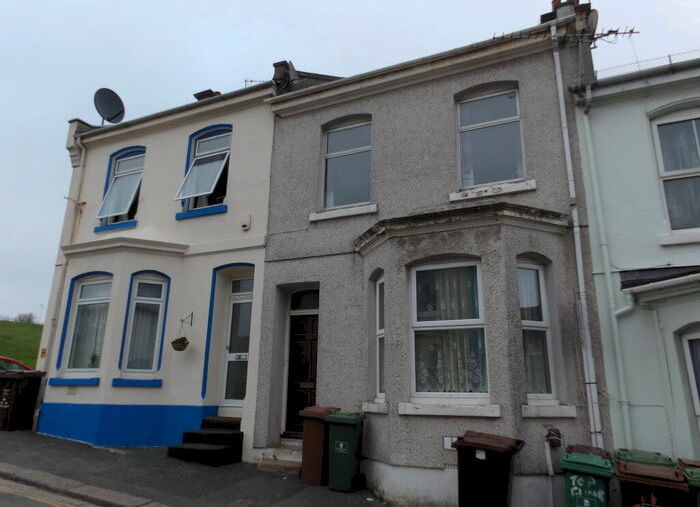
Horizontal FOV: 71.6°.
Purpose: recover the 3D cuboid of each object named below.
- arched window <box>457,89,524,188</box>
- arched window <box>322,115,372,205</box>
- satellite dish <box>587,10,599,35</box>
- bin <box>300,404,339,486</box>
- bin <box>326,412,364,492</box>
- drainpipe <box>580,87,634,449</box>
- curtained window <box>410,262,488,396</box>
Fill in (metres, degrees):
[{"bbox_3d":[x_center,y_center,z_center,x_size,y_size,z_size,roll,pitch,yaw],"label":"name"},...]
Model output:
[{"bbox_3d":[2.266,-1.821,7.828,0.986,1.526,0.100,-6,-15,25],"label":"arched window"},{"bbox_3d":[-0.025,-1.592,8.884,0.993,1.540,0.100,-6,-15,25],"label":"arched window"},{"bbox_3d":[5.213,-4.945,10.411,0.200,0.590,0.560,-2,-13,10],"label":"satellite dish"},{"bbox_3d":[-0.450,2.941,7.512,0.530,1.040,0.470,-6,-15,25],"label":"bin"},{"bbox_3d":[-0.056,2.899,7.187,0.530,1.040,0.470,-6,-15,25],"label":"bin"},{"bbox_3d":[3.426,0.390,6.391,0.110,5.672,0.160,-6,-15,25],"label":"drainpipe"},{"bbox_3d":[1.366,1.049,6.793,1.040,1.843,0.100,-6,-15,25],"label":"curtained window"}]

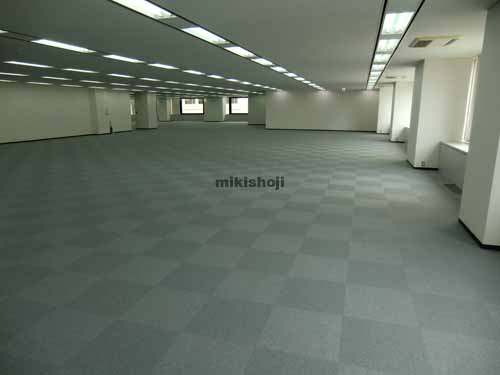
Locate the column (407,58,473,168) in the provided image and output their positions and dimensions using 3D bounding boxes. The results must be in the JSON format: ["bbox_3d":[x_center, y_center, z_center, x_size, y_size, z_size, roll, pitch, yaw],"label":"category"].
[{"bbox_3d":[4.689,-1.816,8.695,1.000,2.522,1.380,3,13,17],"label":"column"}]

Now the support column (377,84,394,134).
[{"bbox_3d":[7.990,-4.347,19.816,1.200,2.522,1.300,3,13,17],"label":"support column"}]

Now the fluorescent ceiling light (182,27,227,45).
[{"bbox_3d":[-0.641,-2.290,5.213,0.330,0.080,1.230,3,13,17],"label":"fluorescent ceiling light"}]

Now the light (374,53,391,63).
[{"bbox_3d":[2.923,-2.880,7.669,0.330,0.080,1.270,3,13,17],"label":"light"}]

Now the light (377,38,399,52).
[{"bbox_3d":[2.296,-2.364,5.759,0.290,0.060,1.210,4,14,17],"label":"light"}]

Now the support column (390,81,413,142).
[{"bbox_3d":[6.914,-3.377,15.546,1.000,2.522,1.350,3,13,17],"label":"support column"}]

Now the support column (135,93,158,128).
[{"bbox_3d":[-7.370,-5.370,24.470,0.960,2.410,1.030,4,14,17],"label":"support column"}]

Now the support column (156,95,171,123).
[{"bbox_3d":[-8.812,-7.828,35.192,1.100,2.410,0.950,4,14,17],"label":"support column"}]

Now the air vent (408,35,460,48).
[{"bbox_3d":[2.853,-2.270,5.362,0.650,0.060,1.040,4,14,17],"label":"air vent"}]

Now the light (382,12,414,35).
[{"bbox_3d":[1.798,-2.014,4.247,0.290,0.060,1.210,4,14,17],"label":"light"}]

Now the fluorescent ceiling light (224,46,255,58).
[{"bbox_3d":[-0.134,-2.480,6.308,0.290,0.060,1.210,4,14,17],"label":"fluorescent ceiling light"}]

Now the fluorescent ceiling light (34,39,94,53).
[{"bbox_3d":[-3.015,-2.324,5.677,0.290,0.060,1.210,4,14,17],"label":"fluorescent ceiling light"}]

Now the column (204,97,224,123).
[{"bbox_3d":[-3.635,-7.950,35.200,1.800,2.522,0.900,3,13,17],"label":"column"}]

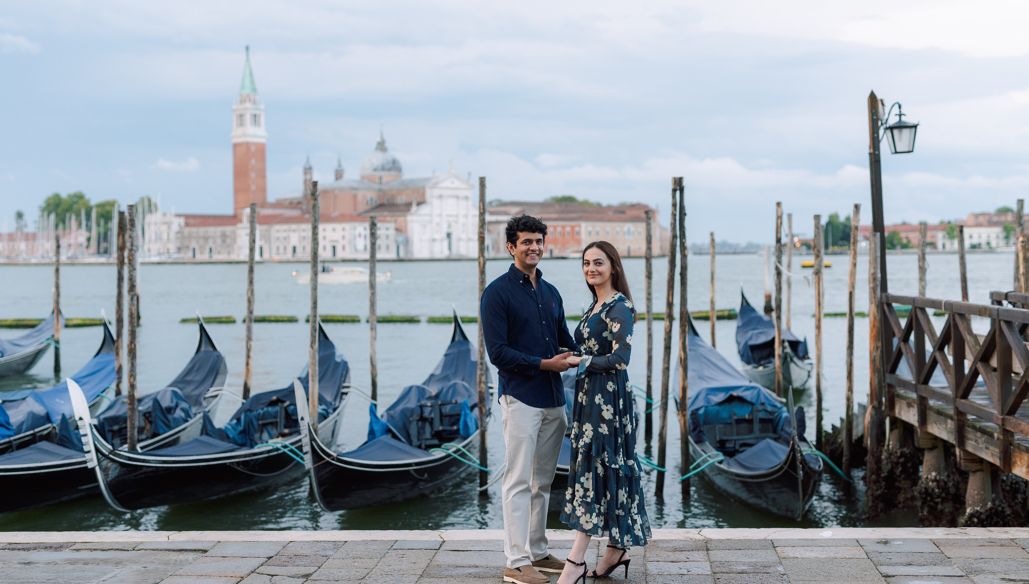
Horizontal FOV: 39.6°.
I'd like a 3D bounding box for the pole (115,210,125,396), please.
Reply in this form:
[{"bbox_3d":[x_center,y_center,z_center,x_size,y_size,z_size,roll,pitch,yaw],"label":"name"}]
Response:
[{"bbox_3d":[-5.870,0.446,21.256,0.105,3.317,0.105,1,2,0],"label":"pole"}]

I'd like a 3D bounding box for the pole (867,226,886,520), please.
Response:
[{"bbox_3d":[3.545,0.817,14.028,0.170,2.807,0.170,-1,2,0],"label":"pole"}]

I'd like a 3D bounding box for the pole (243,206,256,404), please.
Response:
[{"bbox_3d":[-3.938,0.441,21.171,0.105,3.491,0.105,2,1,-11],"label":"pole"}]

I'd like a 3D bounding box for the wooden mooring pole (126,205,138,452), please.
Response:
[{"bbox_3d":[-4.272,0.630,15.958,0.100,3.204,0.100,0,2,0],"label":"wooden mooring pole"}]

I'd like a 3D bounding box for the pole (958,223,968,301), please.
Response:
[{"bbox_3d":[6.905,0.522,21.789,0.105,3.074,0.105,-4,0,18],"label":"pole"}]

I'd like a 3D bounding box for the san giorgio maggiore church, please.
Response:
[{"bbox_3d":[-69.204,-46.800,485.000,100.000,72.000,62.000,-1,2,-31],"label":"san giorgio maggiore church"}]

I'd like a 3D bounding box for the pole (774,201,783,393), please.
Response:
[{"bbox_3d":[3.900,0.356,21.056,0.100,3.350,0.100,-1,2,0],"label":"pole"}]

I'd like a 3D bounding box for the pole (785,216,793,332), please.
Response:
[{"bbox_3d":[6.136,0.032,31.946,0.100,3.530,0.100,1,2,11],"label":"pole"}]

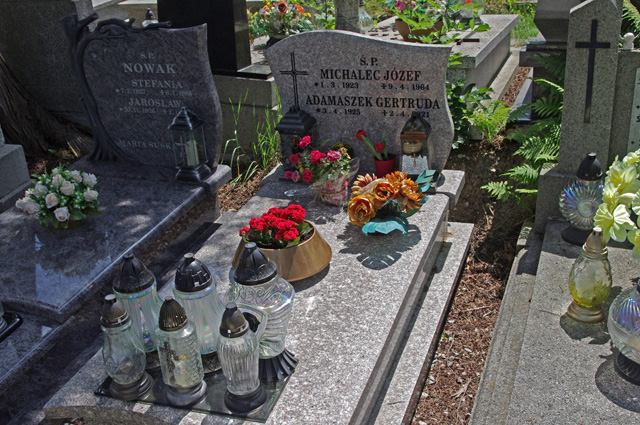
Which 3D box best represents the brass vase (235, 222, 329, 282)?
[{"bbox_3d":[-0.131,0.113,2.548,0.338,0.093,0.325,-4,25,2],"label":"brass vase"}]

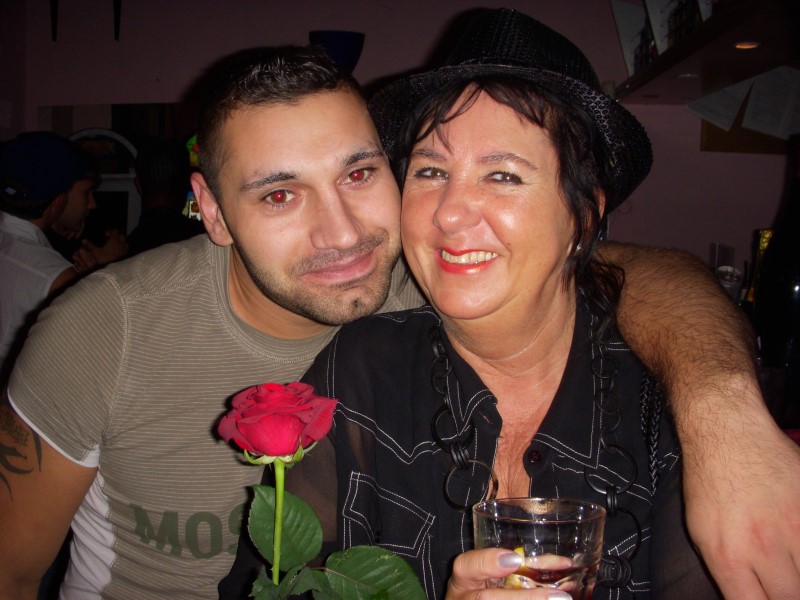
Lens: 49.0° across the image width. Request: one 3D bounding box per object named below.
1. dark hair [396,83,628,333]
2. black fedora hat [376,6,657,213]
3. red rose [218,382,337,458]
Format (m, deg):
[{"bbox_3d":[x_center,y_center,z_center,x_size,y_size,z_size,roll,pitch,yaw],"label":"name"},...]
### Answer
[{"bbox_3d":[0.098,-0.093,0.775,0.195,0.245,0.210,3,-7,20],"label":"dark hair"},{"bbox_3d":[0.104,-0.178,0.781,0.248,0.118,0.280,6,-18,21],"label":"black fedora hat"},{"bbox_3d":[-0.085,0.084,0.610,0.080,0.054,0.080,1,9,0],"label":"red rose"}]

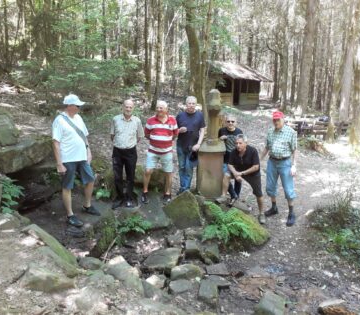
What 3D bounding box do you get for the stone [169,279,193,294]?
[{"bbox_3d":[0.015,1.331,3.370,0.240,0.100,0.200,1,8,0],"label":"stone"}]

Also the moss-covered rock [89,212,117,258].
[{"bbox_3d":[-1.042,1.063,4.450,0.380,0.450,0.480,-1,6,-11],"label":"moss-covered rock"}]

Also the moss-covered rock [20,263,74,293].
[{"bbox_3d":[-1.120,1.037,2.812,0.410,0.140,0.230,1,10,-3],"label":"moss-covered rock"}]

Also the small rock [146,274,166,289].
[{"bbox_3d":[-0.236,1.202,3.171,0.180,0.100,0.140,1,10,0],"label":"small rock"}]

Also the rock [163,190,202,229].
[{"bbox_3d":[0.045,0.777,4.880,0.560,0.500,0.420,1,8,0],"label":"rock"}]

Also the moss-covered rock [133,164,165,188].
[{"bbox_3d":[-0.570,0.361,6.200,0.620,0.420,0.420,1,6,0],"label":"moss-covered rock"}]

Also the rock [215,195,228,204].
[{"bbox_3d":[0.686,0.694,5.400,0.210,0.120,0.200,1,6,0],"label":"rock"}]

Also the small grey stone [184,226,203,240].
[{"bbox_3d":[0.200,1.135,4.907,0.270,0.120,0.200,0,11,0],"label":"small grey stone"}]

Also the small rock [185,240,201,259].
[{"bbox_3d":[0.182,1.234,4.396,0.190,0.140,0.220,0,11,0],"label":"small rock"}]

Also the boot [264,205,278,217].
[{"bbox_3d":[1.516,0.885,5.459,0.280,0.140,0.110,-7,13,-32],"label":"boot"}]

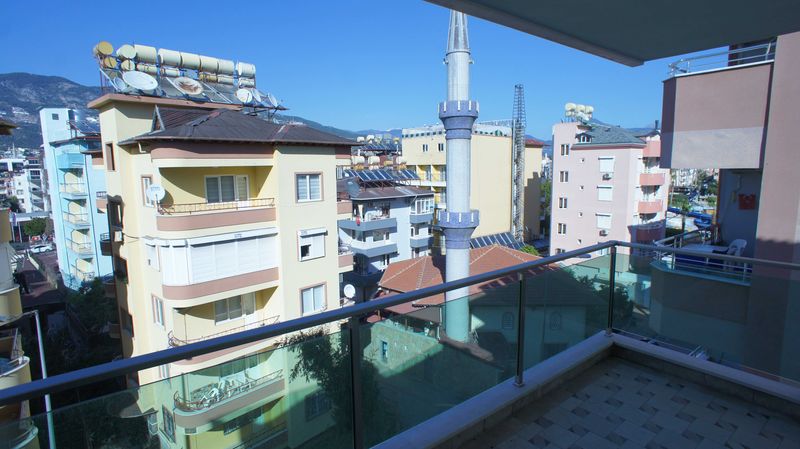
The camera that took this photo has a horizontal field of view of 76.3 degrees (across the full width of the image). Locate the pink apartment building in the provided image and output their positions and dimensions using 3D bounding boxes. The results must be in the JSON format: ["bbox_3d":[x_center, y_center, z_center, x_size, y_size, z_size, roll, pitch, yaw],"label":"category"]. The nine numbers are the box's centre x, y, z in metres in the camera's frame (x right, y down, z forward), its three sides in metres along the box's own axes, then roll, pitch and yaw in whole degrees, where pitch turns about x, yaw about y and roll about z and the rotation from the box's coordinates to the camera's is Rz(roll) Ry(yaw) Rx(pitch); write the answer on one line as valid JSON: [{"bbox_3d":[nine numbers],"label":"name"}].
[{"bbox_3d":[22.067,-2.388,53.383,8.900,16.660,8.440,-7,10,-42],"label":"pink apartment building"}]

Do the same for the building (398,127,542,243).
[{"bbox_3d":[10.889,-5.103,74.853,17.880,17.820,11.190,-7,9,-41],"label":"building"}]

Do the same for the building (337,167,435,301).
[{"bbox_3d":[-3.289,0.015,59.440,10.600,13.020,10.080,-7,10,-42],"label":"building"}]

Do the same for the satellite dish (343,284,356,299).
[{"bbox_3d":[-2.795,3.708,28.158,0.740,0.780,0.270,-5,8,-28],"label":"satellite dish"}]

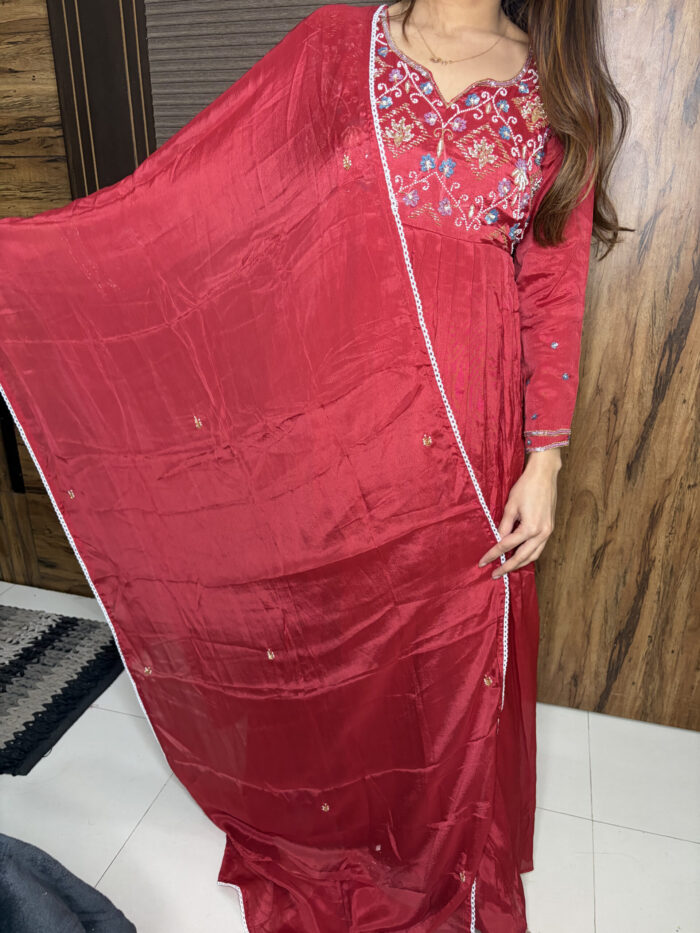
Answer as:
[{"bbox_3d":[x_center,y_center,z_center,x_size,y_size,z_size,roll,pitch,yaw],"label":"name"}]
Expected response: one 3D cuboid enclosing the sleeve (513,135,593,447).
[{"bbox_3d":[0.267,-0.229,0.936,0.105,0.435,0.120,2,17,10],"label":"sleeve"}]

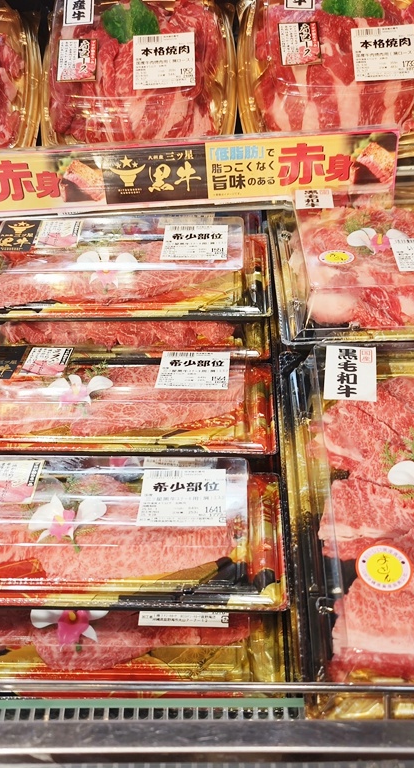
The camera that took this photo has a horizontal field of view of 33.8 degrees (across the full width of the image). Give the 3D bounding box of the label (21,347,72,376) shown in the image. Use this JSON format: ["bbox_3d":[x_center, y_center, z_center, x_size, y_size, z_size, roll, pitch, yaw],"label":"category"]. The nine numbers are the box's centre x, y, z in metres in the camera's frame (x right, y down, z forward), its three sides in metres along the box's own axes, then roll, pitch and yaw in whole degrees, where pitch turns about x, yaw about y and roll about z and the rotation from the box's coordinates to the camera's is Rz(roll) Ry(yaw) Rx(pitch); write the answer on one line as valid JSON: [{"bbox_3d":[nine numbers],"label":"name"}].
[{"bbox_3d":[-0.140,-0.020,0.596,0.039,0.002,0.047,-1,32,0],"label":"label"}]

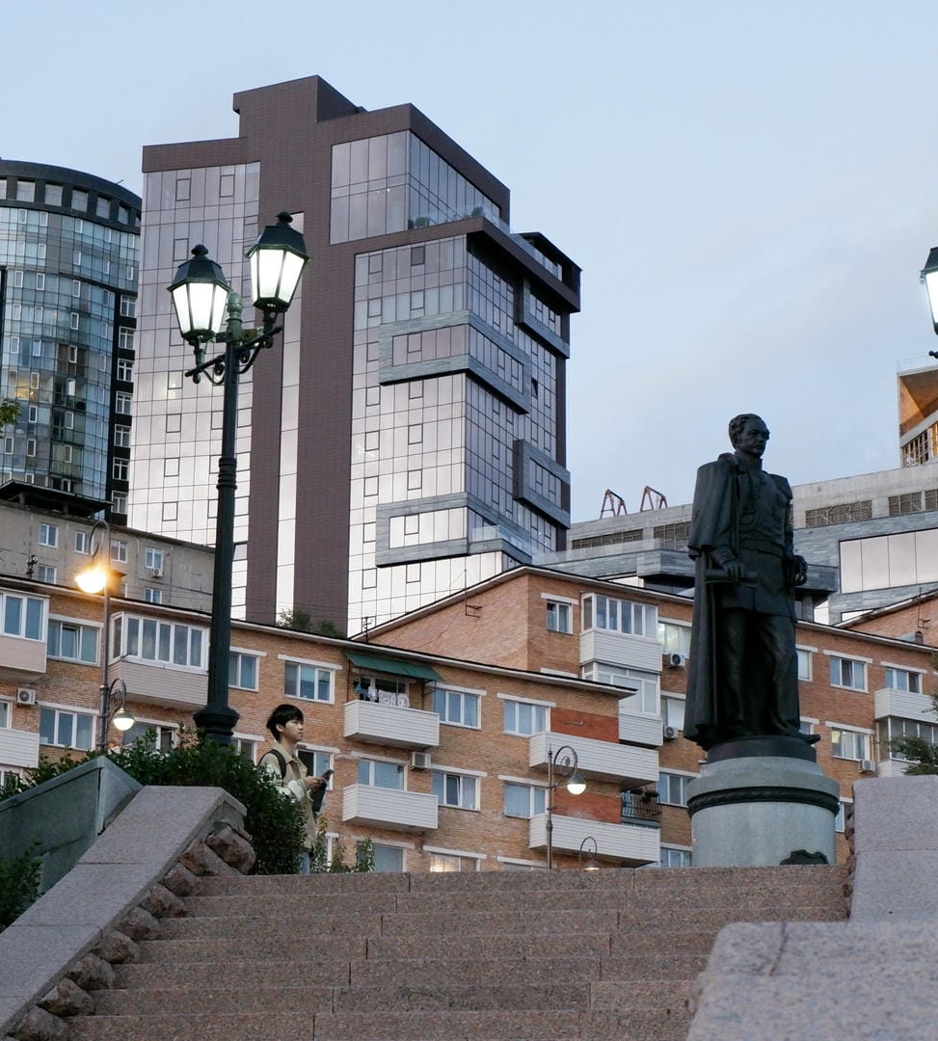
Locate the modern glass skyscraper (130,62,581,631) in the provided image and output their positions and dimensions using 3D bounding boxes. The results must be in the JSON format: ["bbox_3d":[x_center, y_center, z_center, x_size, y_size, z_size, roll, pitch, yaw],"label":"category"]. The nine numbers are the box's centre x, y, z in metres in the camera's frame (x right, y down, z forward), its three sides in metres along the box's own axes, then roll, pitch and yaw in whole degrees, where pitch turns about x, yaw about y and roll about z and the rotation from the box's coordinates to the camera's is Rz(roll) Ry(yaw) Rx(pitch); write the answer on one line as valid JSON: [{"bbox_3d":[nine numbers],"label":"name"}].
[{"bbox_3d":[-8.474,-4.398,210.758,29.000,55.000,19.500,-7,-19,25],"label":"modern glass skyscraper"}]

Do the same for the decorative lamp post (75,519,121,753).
[{"bbox_3d":[-7.288,3.798,55.094,0.950,8.000,0.500,10,-19,-29],"label":"decorative lamp post"}]

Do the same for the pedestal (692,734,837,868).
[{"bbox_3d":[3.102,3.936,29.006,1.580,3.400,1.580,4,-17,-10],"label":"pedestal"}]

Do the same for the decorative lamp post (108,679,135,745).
[{"bbox_3d":[-6.955,5.387,54.663,0.750,4.714,0.450,10,-19,-29],"label":"decorative lamp post"}]

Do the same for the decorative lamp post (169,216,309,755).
[{"bbox_3d":[-1.553,0.291,17.687,0.400,4.600,1.120,16,-23,-41],"label":"decorative lamp post"}]

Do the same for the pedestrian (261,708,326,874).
[{"bbox_3d":[-1.131,1.997,17.726,0.450,1.720,0.480,-4,-18,16],"label":"pedestrian"}]

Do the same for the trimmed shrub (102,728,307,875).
[{"bbox_3d":[-1.529,1.811,16.156,1.080,1.200,1.100,-2,-17,9],"label":"trimmed shrub"}]

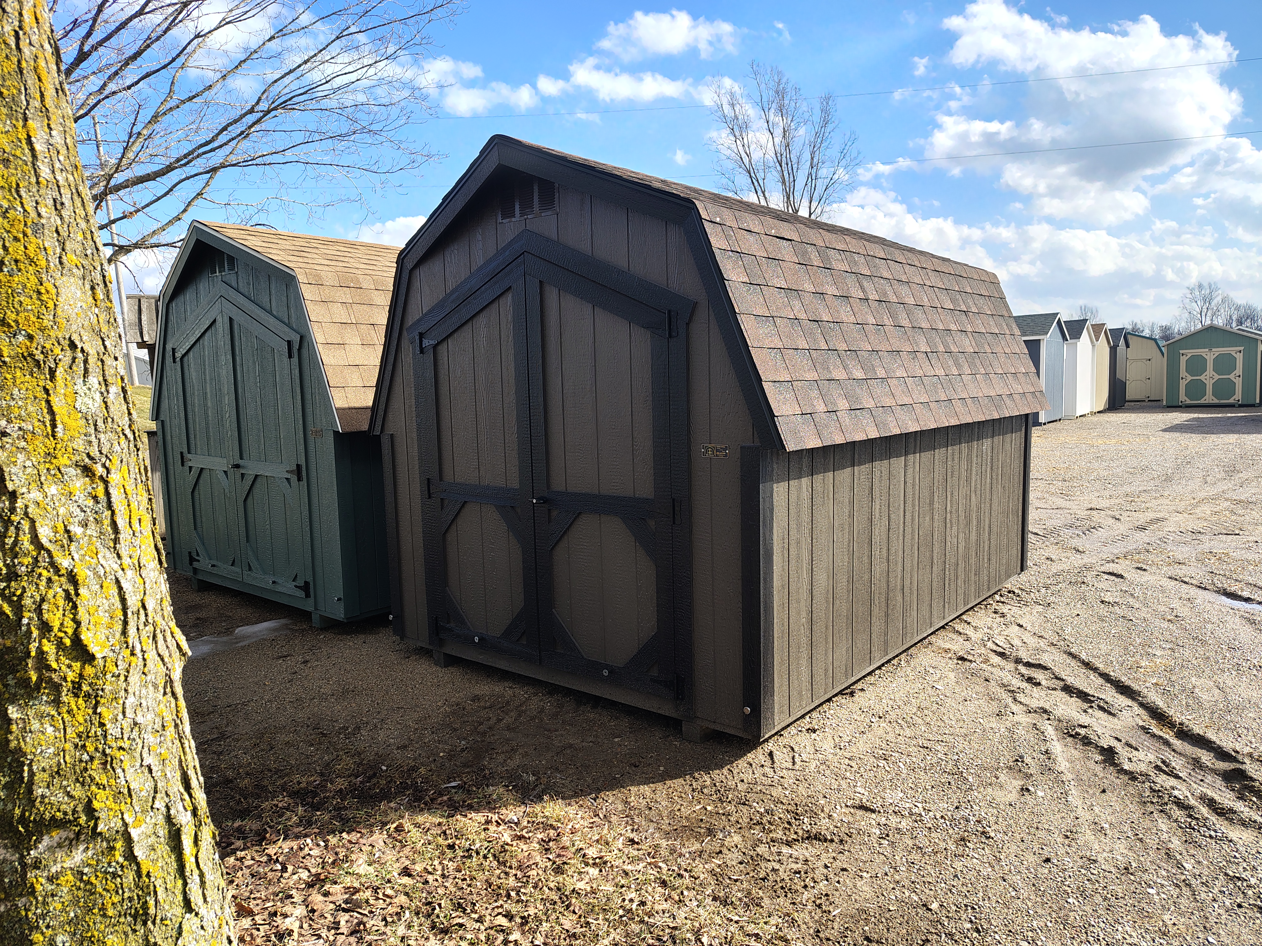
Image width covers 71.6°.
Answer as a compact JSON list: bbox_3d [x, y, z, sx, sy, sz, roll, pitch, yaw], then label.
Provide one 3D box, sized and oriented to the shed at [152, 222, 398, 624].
[{"bbox_3d":[-1.731,-0.516,7.046,2.617,2.597,3.300,4,9,39],"label":"shed"}]

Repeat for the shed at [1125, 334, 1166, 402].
[{"bbox_3d":[24.526,-5.177,42.754,3.250,3.373,3.900,2,7,38],"label":"shed"}]

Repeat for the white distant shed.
[{"bbox_3d":[13.967,-3.580,30.685,3.700,3.264,2.546,2,7,38],"label":"white distant shed"}]

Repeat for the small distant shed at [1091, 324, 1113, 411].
[{"bbox_3d":[15.935,-3.883,33.177,3.700,3.247,2.600,2,7,38],"label":"small distant shed"}]

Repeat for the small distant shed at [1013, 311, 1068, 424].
[{"bbox_3d":[11.406,-3.200,27.440,3.700,3.315,2.834,2,7,38],"label":"small distant shed"}]

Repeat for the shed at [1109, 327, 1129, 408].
[{"bbox_3d":[18.358,-4.246,36.246,3.700,3.207,2.295,2,7,38],"label":"shed"}]

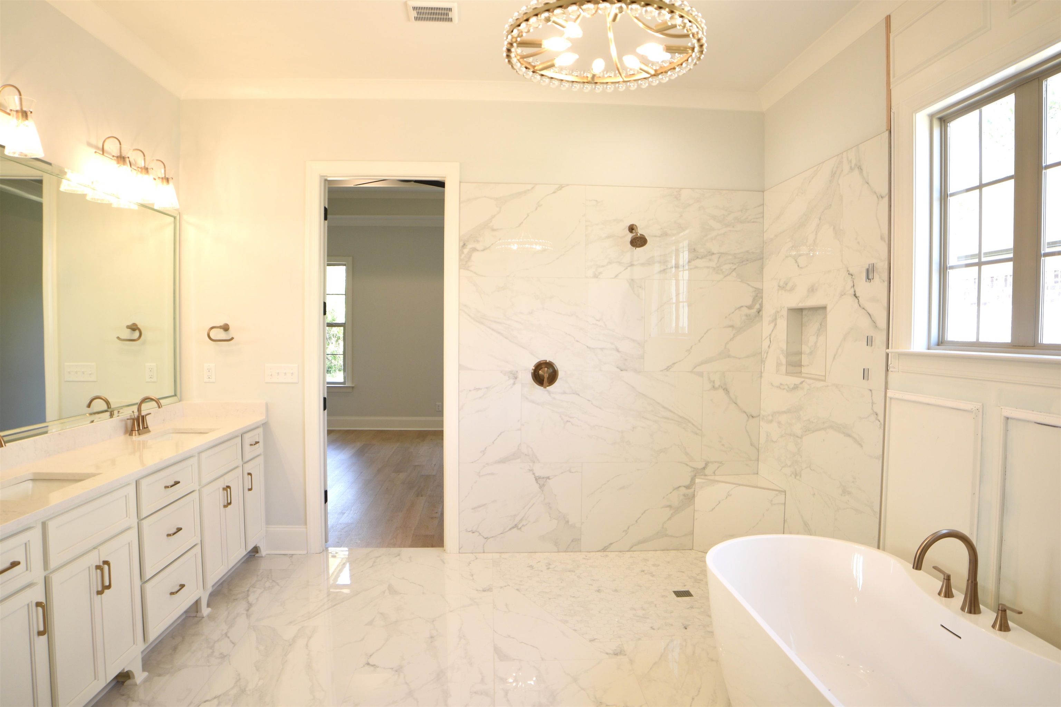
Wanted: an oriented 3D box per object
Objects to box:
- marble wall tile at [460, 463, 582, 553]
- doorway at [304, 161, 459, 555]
[{"bbox_3d":[-0.063,1.009,4.048,0.800,0.589,0.010,0,2,-4],"label":"marble wall tile"},{"bbox_3d":[-0.939,0.041,4.007,0.961,2.507,0.150,0,2,-4],"label":"doorway"}]

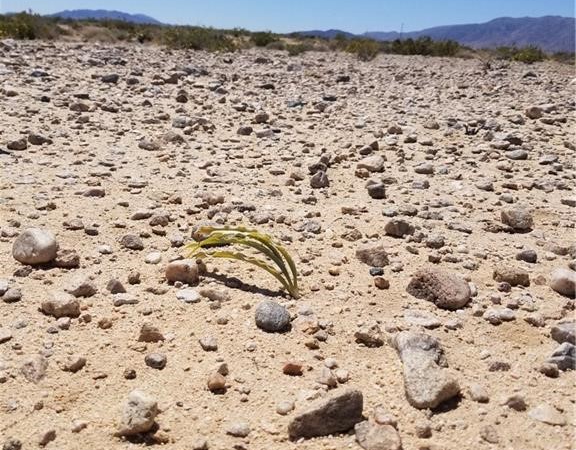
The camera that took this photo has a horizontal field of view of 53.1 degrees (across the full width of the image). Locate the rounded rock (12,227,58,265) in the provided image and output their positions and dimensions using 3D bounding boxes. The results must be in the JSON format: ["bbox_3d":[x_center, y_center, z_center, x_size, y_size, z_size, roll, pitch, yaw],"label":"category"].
[{"bbox_3d":[-0.575,0.049,1.316,0.093,0.078,0.079,2,18,0],"label":"rounded rock"}]

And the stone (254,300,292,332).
[{"bbox_3d":[-0.020,0.124,0.789,0.048,0.042,0.044,2,18,0],"label":"stone"}]

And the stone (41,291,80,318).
[{"bbox_3d":[-0.421,0.149,1.071,0.067,0.042,0.050,3,18,5],"label":"stone"}]

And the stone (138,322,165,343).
[{"bbox_3d":[-0.213,0.168,0.902,0.039,0.025,0.028,-2,18,-14],"label":"stone"}]

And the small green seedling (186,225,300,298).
[{"bbox_3d":[-0.107,0.067,1.246,0.310,0.105,0.110,13,21,31],"label":"small green seedling"}]

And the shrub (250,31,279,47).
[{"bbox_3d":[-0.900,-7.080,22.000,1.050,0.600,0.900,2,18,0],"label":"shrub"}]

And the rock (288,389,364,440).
[{"bbox_3d":[0.051,0.254,0.772,0.102,0.056,0.051,-4,19,-17],"label":"rock"}]

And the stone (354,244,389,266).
[{"bbox_3d":[0.150,0.056,1.026,0.058,0.034,0.044,2,18,0],"label":"stone"}]

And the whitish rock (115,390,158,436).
[{"bbox_3d":[-0.181,0.226,0.693,0.049,0.043,0.043,-2,18,-15],"label":"whitish rock"}]

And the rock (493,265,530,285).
[{"bbox_3d":[0.374,0.085,0.965,0.058,0.030,0.043,2,18,0],"label":"rock"}]

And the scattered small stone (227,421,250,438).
[{"bbox_3d":[-0.050,0.206,0.579,0.023,0.013,0.017,2,18,0],"label":"scattered small stone"}]

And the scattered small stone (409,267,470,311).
[{"bbox_3d":[0.281,0.119,1.073,0.106,0.061,0.076,16,22,36],"label":"scattered small stone"}]

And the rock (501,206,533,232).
[{"bbox_3d":[0.625,-0.019,1.575,0.085,0.055,0.074,10,19,21],"label":"rock"}]

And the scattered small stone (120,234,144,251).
[{"bbox_3d":[-0.346,0.039,1.284,0.050,0.032,0.040,-2,18,-15],"label":"scattered small stone"}]

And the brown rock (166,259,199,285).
[{"bbox_3d":[-0.228,0.100,1.240,0.069,0.044,0.055,2,18,0],"label":"brown rock"}]

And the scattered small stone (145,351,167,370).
[{"bbox_3d":[-0.190,0.195,0.828,0.030,0.020,0.026,-2,18,-13],"label":"scattered small stone"}]

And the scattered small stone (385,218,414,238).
[{"bbox_3d":[0.306,0.010,1.579,0.079,0.040,0.059,2,18,0],"label":"scattered small stone"}]

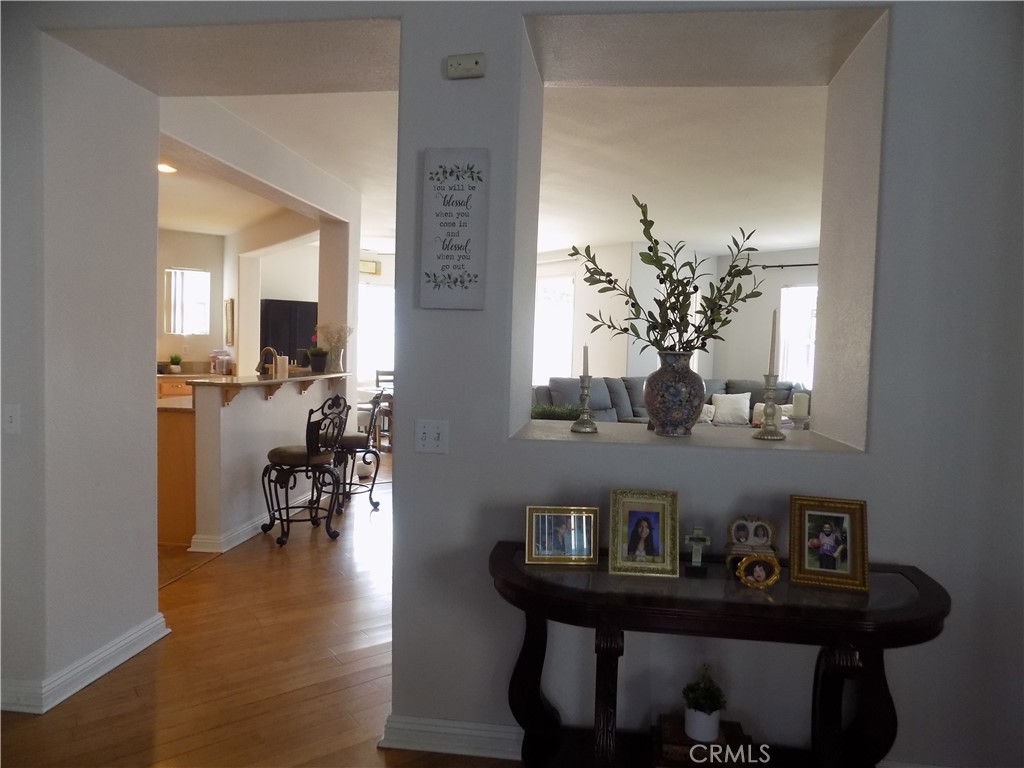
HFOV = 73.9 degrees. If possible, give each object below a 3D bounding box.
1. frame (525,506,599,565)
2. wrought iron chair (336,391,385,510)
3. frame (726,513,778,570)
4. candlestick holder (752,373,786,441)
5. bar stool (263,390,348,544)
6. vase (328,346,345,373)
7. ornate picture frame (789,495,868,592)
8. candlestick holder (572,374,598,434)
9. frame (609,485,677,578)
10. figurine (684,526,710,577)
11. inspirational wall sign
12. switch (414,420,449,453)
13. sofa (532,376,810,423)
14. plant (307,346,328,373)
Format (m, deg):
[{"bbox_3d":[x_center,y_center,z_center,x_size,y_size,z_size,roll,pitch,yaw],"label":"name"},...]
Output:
[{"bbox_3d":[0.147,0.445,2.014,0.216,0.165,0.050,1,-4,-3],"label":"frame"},{"bbox_3d":[-1.397,0.527,5.757,0.582,0.992,0.523,1,3,-15],"label":"wrought iron chair"},{"bbox_3d":[0.696,0.463,1.992,0.150,0.160,0.065,2,-2,6],"label":"frame"},{"bbox_3d":[0.920,0.078,2.417,0.118,0.216,0.118,2,3,7],"label":"candlestick holder"},{"bbox_3d":[-1.474,0.566,4.824,0.582,1.002,0.523,3,3,27],"label":"bar stool"},{"bbox_3d":[-1.572,-0.213,6.075,0.146,0.232,0.146,2,3,7],"label":"vase"},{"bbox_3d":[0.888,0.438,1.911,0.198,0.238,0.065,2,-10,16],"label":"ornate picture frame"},{"bbox_3d":[0.265,0.068,2.455,0.097,0.194,0.097,2,3,7],"label":"candlestick holder"},{"bbox_3d":[0.375,0.422,1.946,0.191,0.238,0.049,2,-13,4],"label":"frame"},{"bbox_3d":[0.522,0.473,1.925,0.069,0.138,0.040,2,3,8],"label":"figurine"},{"bbox_3d":[-0.184,-0.495,2.186,0.205,0.512,0.030,2,3,8],"label":"inspirational wall sign"},{"bbox_3d":[-0.263,0.172,2.215,0.114,0.115,0.012,2,3,7],"label":"switch"},{"bbox_3d":[2.219,0.498,8.204,3.000,0.980,2.400,4,4,38],"label":"sofa"},{"bbox_3d":[-1.711,-0.222,5.994,0.185,0.230,0.185,2,3,8],"label":"plant"}]

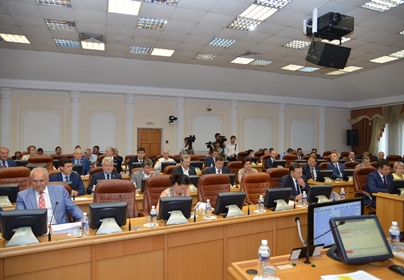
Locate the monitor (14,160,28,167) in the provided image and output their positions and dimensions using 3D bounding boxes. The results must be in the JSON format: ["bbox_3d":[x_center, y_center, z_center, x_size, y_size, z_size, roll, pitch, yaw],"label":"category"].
[{"bbox_3d":[-4.059,0.619,6.350,0.350,0.280,0.180,0,0,-19],"label":"monitor"}]

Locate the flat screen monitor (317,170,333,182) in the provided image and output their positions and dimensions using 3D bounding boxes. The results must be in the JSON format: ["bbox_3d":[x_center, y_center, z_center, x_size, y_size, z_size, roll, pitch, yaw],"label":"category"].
[{"bbox_3d":[2.510,0.750,5.750,0.340,0.265,0.180,0,0,-2],"label":"flat screen monitor"}]

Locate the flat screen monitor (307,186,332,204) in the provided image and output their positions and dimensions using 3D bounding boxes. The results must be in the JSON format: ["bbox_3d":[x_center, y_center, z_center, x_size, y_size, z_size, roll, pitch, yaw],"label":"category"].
[{"bbox_3d":[1.509,0.716,3.580,0.340,0.280,0.180,0,0,-9],"label":"flat screen monitor"}]

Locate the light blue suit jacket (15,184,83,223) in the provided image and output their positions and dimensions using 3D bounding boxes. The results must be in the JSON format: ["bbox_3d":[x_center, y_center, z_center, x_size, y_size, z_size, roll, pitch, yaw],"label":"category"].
[{"bbox_3d":[-1.690,0.800,3.170,0.680,0.600,0.420,0,0,-21],"label":"light blue suit jacket"}]

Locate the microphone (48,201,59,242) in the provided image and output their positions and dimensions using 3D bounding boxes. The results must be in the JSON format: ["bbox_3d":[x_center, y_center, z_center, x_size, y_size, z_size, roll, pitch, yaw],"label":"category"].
[{"bbox_3d":[-1.283,0.700,2.420,0.070,0.315,0.110,0,0,-9],"label":"microphone"}]

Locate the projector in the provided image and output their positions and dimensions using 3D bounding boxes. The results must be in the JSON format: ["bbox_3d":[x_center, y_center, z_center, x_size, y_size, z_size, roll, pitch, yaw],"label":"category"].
[{"bbox_3d":[2.280,-2.010,5.000,0.580,0.250,0.500,1,0,-22],"label":"projector"}]

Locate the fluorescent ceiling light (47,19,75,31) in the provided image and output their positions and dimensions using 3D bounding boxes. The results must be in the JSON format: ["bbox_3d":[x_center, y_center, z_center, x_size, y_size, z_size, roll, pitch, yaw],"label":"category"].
[{"bbox_3d":[-2.682,-2.176,5.364,0.600,0.090,0.600,0,0,-19],"label":"fluorescent ceiling light"}]

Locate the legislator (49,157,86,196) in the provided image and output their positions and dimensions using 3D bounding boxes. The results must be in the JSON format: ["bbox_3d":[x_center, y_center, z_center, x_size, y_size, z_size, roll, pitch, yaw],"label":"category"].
[{"bbox_3d":[-2.040,0.950,4.240,0.560,1.320,0.750,1,0,-28],"label":"legislator"}]

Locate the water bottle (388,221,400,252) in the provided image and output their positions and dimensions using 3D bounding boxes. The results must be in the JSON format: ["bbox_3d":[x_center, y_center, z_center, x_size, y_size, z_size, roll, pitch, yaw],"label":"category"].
[{"bbox_3d":[1.334,0.671,1.940,0.066,0.212,0.066,0,0,0],"label":"water bottle"}]

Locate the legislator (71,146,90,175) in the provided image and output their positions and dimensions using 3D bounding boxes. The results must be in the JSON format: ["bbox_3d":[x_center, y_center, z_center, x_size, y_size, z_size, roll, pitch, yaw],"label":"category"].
[{"bbox_3d":[-2.540,0.860,5.820,0.540,1.330,0.720,0,0,-20],"label":"legislator"}]

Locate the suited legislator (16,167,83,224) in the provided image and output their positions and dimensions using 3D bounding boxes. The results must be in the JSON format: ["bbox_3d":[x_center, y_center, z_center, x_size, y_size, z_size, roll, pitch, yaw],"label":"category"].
[{"bbox_3d":[-1.510,0.940,2.740,0.600,1.330,0.750,1,0,-27],"label":"suited legislator"}]

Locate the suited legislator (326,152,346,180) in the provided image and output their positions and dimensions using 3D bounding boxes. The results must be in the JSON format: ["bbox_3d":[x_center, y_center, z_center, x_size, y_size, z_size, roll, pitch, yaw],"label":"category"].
[{"bbox_3d":[3.200,0.970,6.680,0.540,1.320,0.700,0,0,-3],"label":"suited legislator"}]

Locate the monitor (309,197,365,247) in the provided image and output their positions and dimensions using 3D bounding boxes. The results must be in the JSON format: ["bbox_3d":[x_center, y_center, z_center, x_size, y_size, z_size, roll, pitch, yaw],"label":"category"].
[{"bbox_3d":[1.112,0.700,2.285,0.630,0.375,0.090,1,0,-24],"label":"monitor"}]

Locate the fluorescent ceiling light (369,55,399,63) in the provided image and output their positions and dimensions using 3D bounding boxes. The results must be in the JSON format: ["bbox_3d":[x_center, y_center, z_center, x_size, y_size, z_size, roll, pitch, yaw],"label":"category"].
[{"bbox_3d":[5.134,-2.289,7.908,0.600,0.080,0.600,0,0,-19],"label":"fluorescent ceiling light"}]

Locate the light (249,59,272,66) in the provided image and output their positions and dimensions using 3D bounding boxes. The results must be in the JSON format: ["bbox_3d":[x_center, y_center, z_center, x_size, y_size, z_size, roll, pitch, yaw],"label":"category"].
[{"bbox_3d":[1.809,-2.342,8.522,0.600,0.070,0.600,1,0,-19],"label":"light"}]

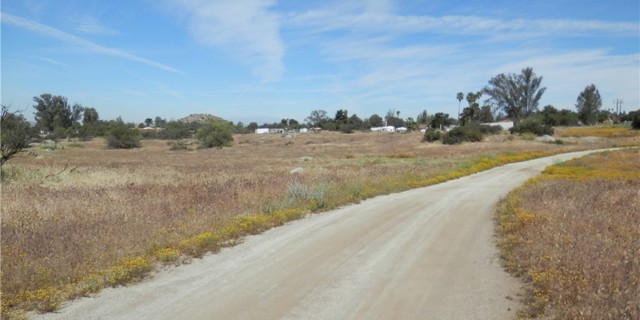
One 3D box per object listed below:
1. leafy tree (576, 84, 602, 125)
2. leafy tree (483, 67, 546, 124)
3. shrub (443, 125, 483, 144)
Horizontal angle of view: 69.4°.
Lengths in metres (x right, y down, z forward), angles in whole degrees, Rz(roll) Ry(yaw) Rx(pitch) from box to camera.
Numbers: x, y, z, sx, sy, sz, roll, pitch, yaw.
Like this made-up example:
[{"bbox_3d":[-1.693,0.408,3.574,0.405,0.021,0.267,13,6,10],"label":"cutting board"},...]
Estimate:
[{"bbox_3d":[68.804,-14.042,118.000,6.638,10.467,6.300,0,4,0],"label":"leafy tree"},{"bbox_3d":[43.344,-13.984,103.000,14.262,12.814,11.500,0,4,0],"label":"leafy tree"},{"bbox_3d":[13.257,-2.372,43.000,3.721,1.861,3.000,0,4,0],"label":"shrub"}]

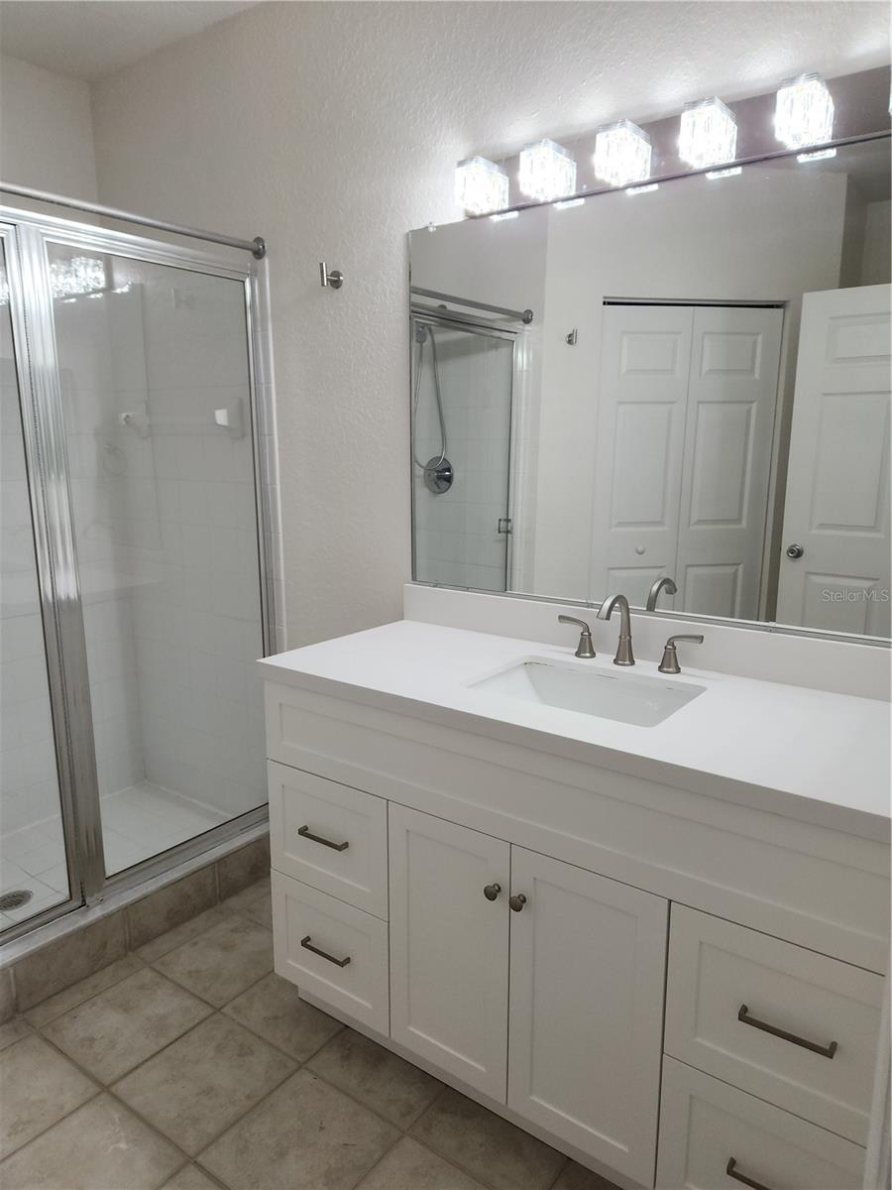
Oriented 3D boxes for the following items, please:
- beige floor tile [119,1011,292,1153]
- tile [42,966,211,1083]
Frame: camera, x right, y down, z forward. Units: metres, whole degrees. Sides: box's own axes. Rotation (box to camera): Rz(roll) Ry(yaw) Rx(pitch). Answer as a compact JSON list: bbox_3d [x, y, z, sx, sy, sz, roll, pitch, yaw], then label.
[{"bbox_3d":[-0.541,1.095,1.790,0.300,0.010,0.300,8,13,36],"label":"beige floor tile"},{"bbox_3d":[-0.785,1.062,1.963,0.300,0.010,0.303,8,13,36],"label":"tile"}]

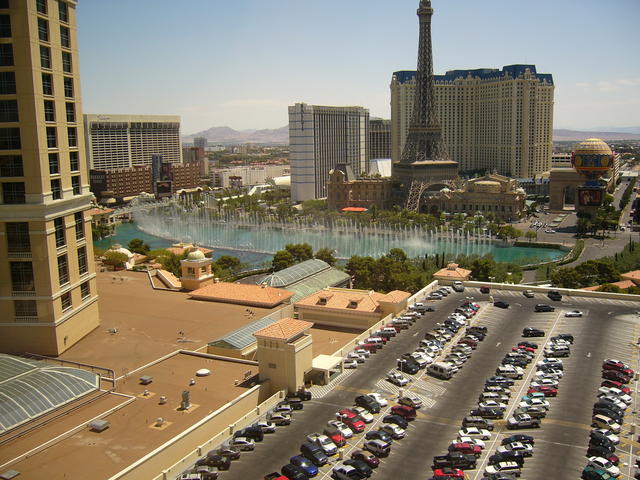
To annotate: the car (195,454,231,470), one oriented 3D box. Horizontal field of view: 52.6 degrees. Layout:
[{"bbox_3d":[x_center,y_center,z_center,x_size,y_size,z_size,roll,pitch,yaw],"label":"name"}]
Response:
[{"bbox_3d":[-14.628,30.900,89.583,4.628,1.639,1.784,-1,9,1],"label":"car"}]

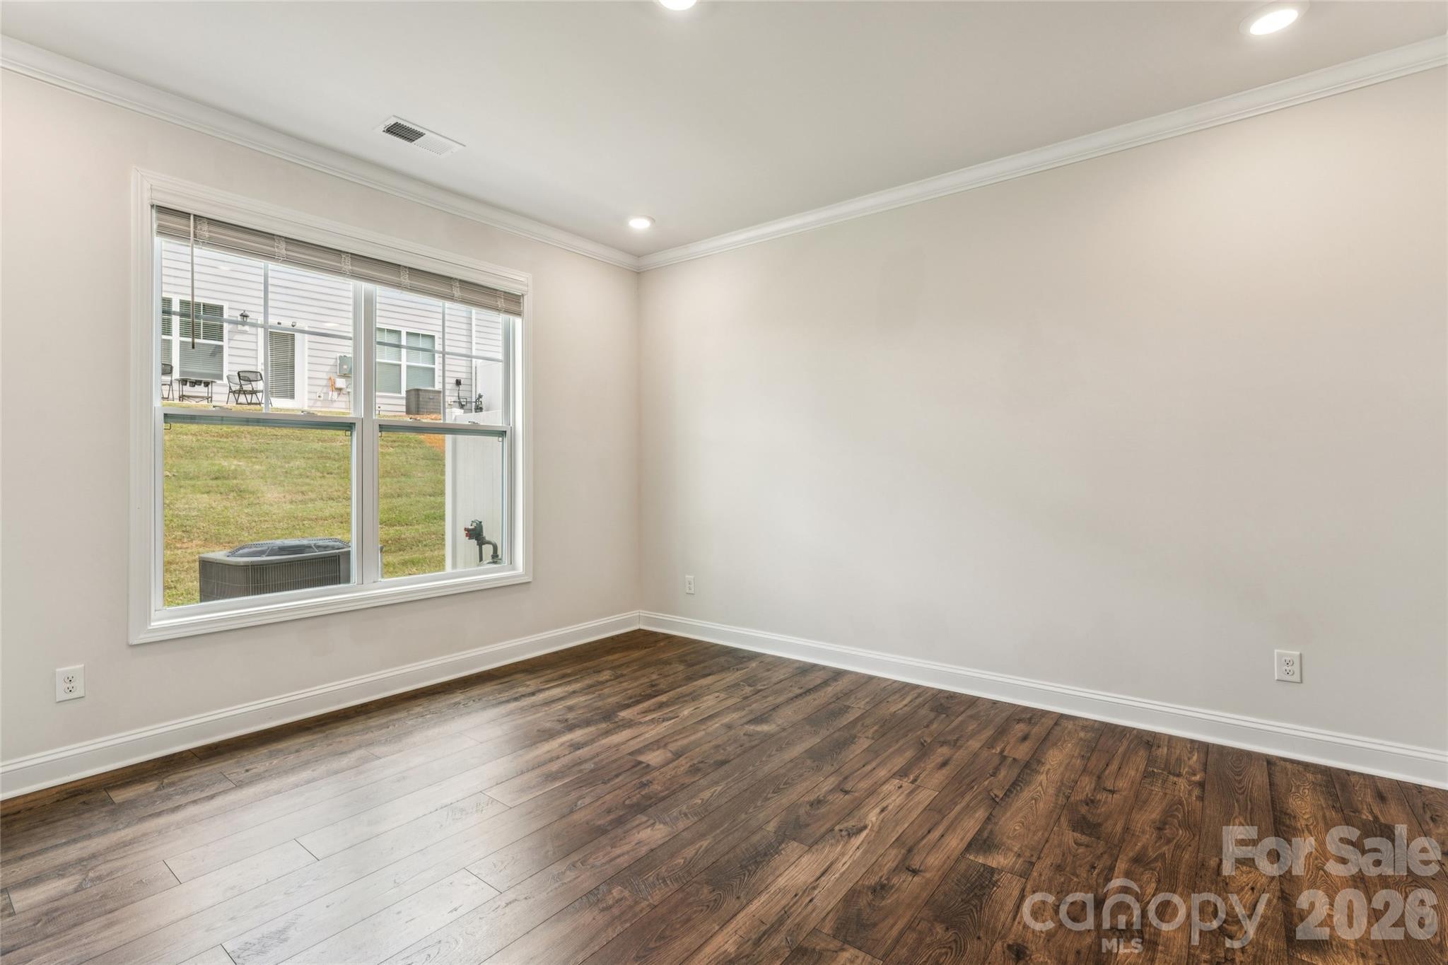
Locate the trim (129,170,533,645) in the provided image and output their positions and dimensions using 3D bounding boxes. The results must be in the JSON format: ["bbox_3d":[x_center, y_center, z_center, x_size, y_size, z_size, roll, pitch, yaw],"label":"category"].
[{"bbox_3d":[-1.817,-0.319,3.327,0.100,1.890,1.870,0,1,38],"label":"trim"}]

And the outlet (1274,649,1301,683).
[{"bbox_3d":[2.270,0.742,2.585,0.079,0.124,0.010,0,1,38],"label":"outlet"}]

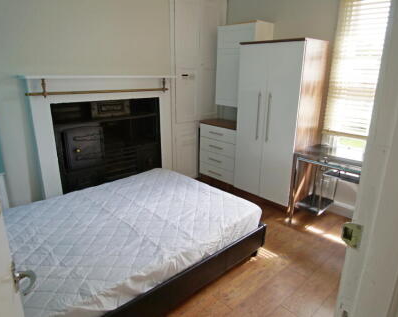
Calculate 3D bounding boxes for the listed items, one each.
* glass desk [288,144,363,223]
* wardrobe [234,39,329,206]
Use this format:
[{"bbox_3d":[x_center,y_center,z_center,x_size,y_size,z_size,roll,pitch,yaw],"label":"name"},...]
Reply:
[{"bbox_3d":[1.417,0.359,2.410,0.560,0.750,0.910,-16,24,-40],"label":"glass desk"},{"bbox_3d":[0.919,-0.394,3.015,0.514,1.810,0.768,-16,24,-40],"label":"wardrobe"}]

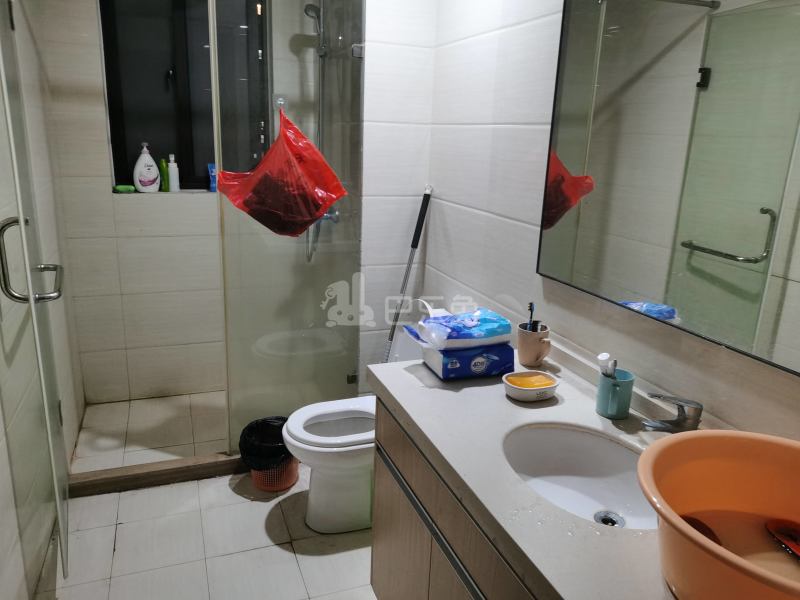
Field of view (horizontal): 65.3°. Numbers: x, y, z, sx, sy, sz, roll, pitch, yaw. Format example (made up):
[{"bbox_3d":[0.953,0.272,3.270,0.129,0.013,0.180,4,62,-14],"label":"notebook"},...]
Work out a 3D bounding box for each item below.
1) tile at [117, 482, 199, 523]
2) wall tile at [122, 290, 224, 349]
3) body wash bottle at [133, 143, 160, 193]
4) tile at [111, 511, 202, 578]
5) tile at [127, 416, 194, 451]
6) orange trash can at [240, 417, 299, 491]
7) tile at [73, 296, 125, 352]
[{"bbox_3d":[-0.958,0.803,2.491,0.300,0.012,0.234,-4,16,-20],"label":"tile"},{"bbox_3d":[-1.172,0.099,3.372,0.585,0.300,0.012,-4,16,-20],"label":"wall tile"},{"bbox_3d":[-1.283,-0.671,3.168,0.127,0.245,0.077,-6,17,-28],"label":"body wash bottle"},{"bbox_3d":[-0.867,0.876,2.253,0.300,0.010,0.300,-4,16,-20],"label":"tile"},{"bbox_3d":[-1.162,0.653,3.023,0.300,0.010,0.300,-4,16,-20],"label":"tile"},{"bbox_3d":[-0.531,0.659,2.635,0.255,0.231,0.255,2,15,0],"label":"orange trash can"},{"bbox_3d":[-1.546,0.123,3.231,0.217,0.300,0.010,-4,16,-20],"label":"tile"}]

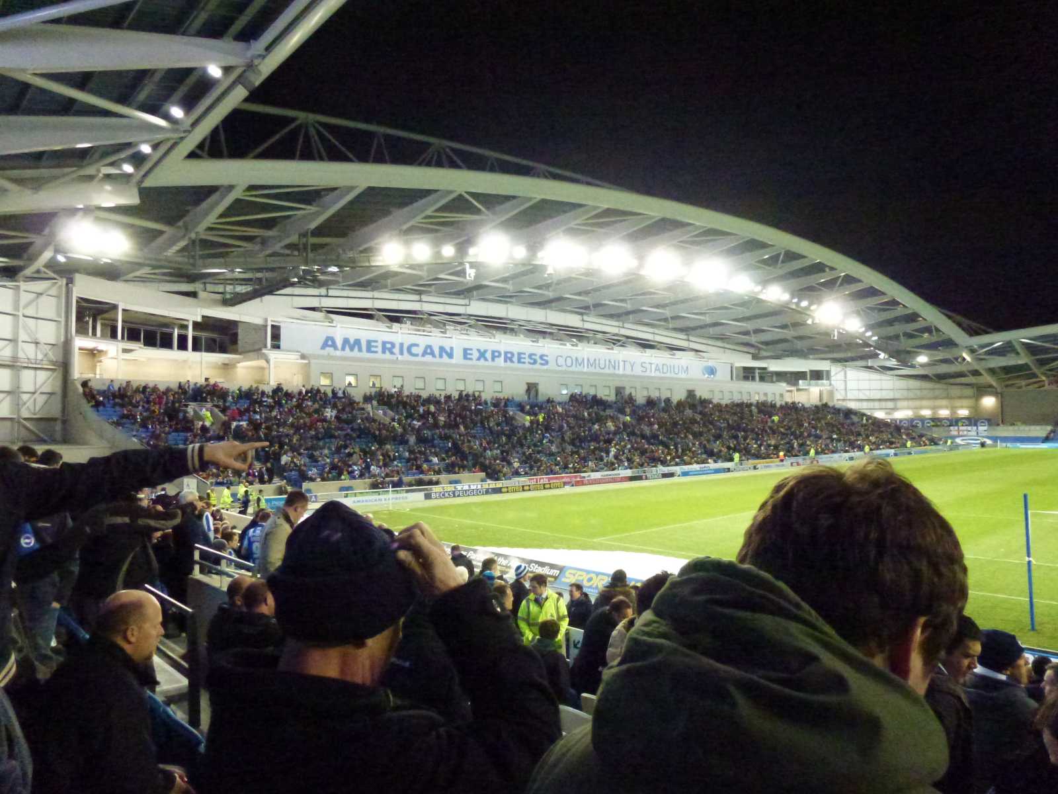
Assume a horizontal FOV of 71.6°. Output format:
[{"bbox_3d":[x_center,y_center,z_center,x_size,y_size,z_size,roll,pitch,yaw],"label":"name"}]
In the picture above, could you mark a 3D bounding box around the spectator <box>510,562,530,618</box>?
[{"bbox_3d":[-0.119,3.197,10.279,0.360,1.740,0.480,1,-2,-41],"label":"spectator"}]

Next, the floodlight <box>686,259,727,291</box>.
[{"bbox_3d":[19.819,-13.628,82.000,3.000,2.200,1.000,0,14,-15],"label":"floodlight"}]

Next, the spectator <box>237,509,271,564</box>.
[{"bbox_3d":[-3.566,2.352,9.679,0.480,1.720,0.360,-1,-2,30],"label":"spectator"}]

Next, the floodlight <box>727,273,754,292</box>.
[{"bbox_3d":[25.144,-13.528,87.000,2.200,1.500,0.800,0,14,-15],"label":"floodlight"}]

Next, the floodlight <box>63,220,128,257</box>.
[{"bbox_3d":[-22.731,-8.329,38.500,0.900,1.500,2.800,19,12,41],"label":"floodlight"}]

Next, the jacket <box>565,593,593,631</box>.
[{"bbox_3d":[0.741,3.177,10.700,0.340,0.660,0.480,1,-2,-41],"label":"jacket"}]

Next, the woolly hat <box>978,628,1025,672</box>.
[{"bbox_3d":[2.320,1.243,3.600,0.240,0.205,0.200,-2,-2,0],"label":"woolly hat"}]

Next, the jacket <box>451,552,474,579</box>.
[{"bbox_3d":[-1.194,3.098,13.000,0.320,0.680,0.500,-3,-3,40],"label":"jacket"}]

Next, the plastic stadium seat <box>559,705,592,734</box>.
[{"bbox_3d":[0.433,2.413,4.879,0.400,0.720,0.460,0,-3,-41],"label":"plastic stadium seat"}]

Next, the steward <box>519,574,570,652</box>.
[{"bbox_3d":[0.180,3.055,8.979,0.600,1.780,0.380,0,-1,13],"label":"steward"}]

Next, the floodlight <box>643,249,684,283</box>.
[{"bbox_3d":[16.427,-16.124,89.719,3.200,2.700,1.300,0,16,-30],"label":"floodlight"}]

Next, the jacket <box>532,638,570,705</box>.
[{"bbox_3d":[0.163,2.042,5.450,0.400,0.530,0.260,-2,-2,22],"label":"jacket"}]

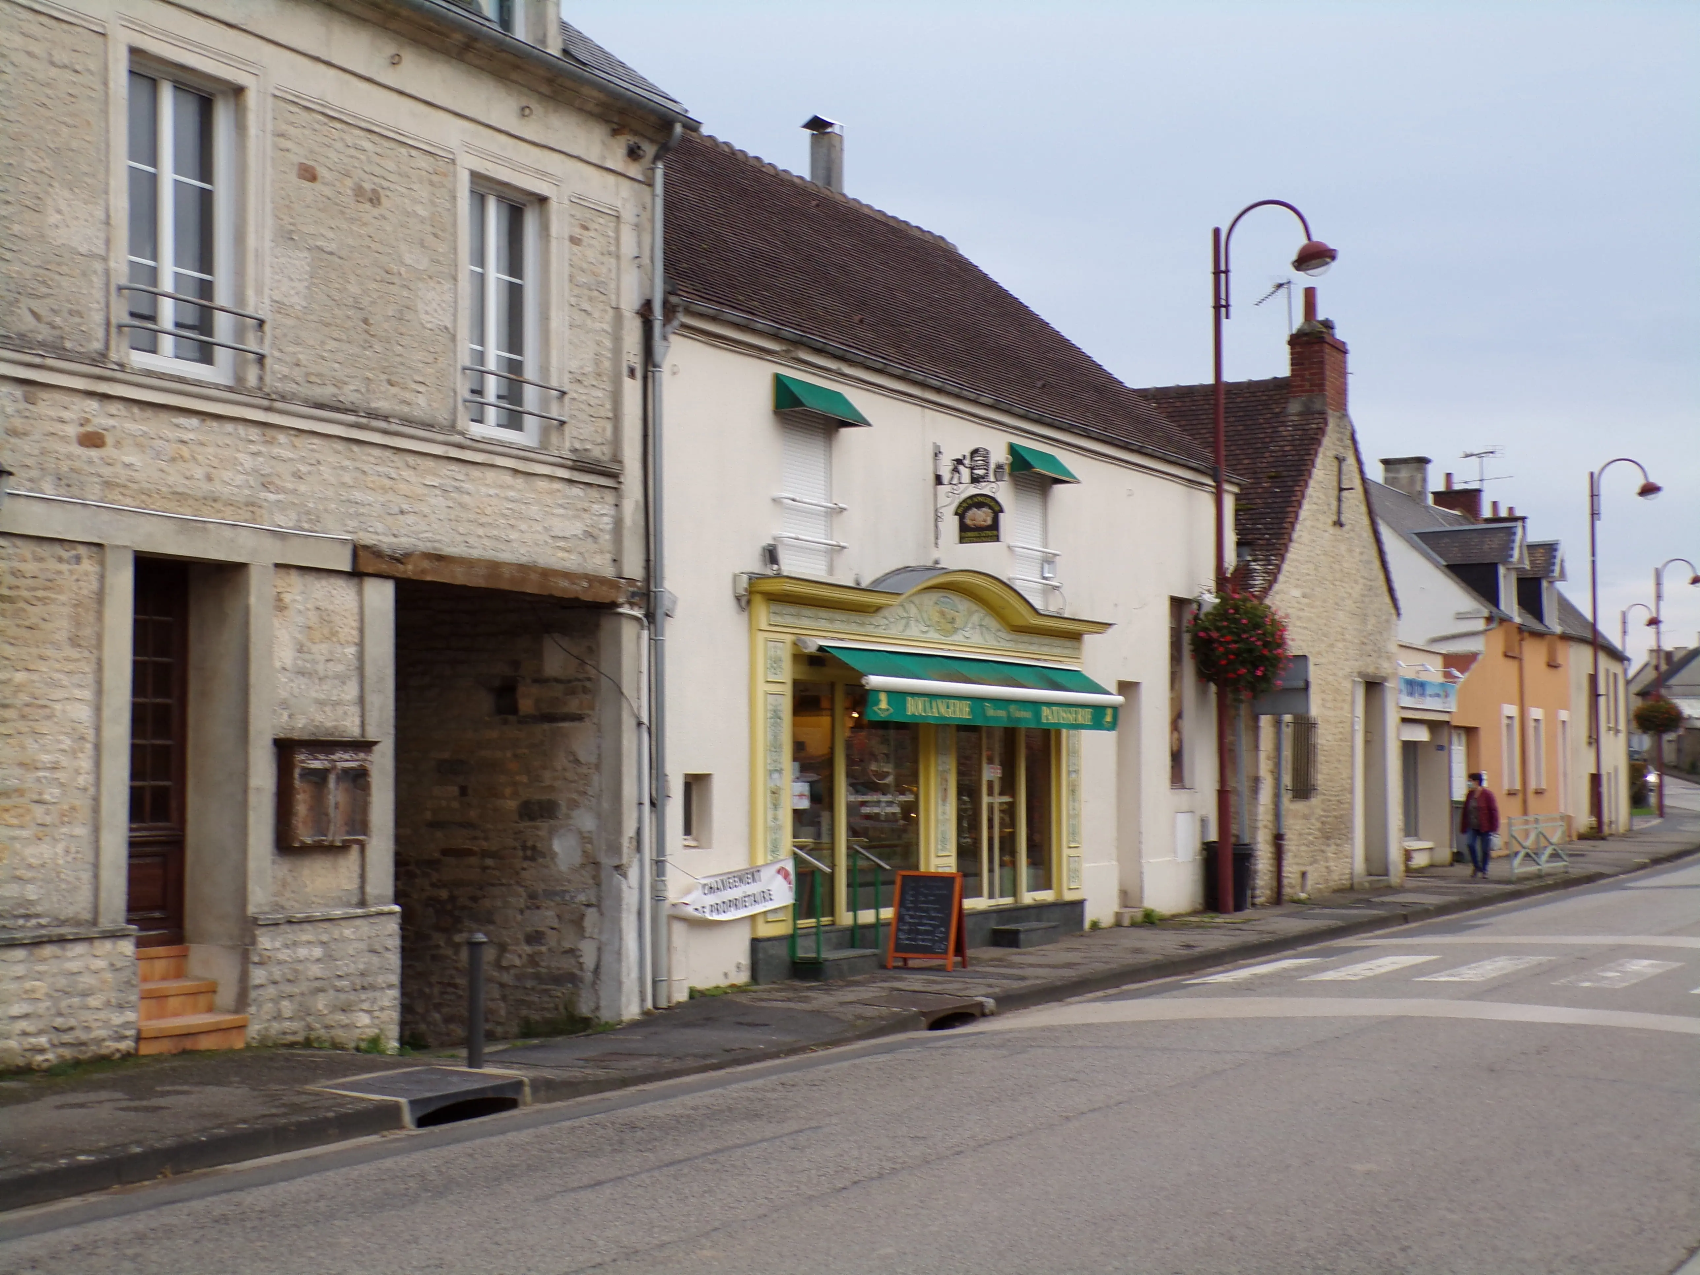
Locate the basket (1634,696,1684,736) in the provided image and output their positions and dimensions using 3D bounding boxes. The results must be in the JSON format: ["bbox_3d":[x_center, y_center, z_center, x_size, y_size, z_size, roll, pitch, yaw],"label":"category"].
[{"bbox_3d":[26.117,2.507,77.640,1.500,1.300,1.350,-1,-4,20],"label":"basket"}]

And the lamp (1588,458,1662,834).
[{"bbox_3d":[17.431,0.181,54.053,1.480,8.420,0.540,-2,-4,24],"label":"lamp"}]

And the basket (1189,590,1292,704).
[{"bbox_3d":[4.683,0.128,28.958,1.080,1.260,1.080,0,-3,0],"label":"basket"}]

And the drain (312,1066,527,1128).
[{"bbox_3d":[-2.384,2.525,13.196,0.853,0.165,1.082,-2,-4,29],"label":"drain"}]

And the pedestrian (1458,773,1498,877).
[{"bbox_3d":[9.604,2.860,36.849,0.550,1.635,0.450,-3,-4,38],"label":"pedestrian"}]

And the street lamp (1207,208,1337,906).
[{"bbox_3d":[5.080,-0.949,28.813,1.480,8.420,0.540,-2,-4,29],"label":"street lamp"}]

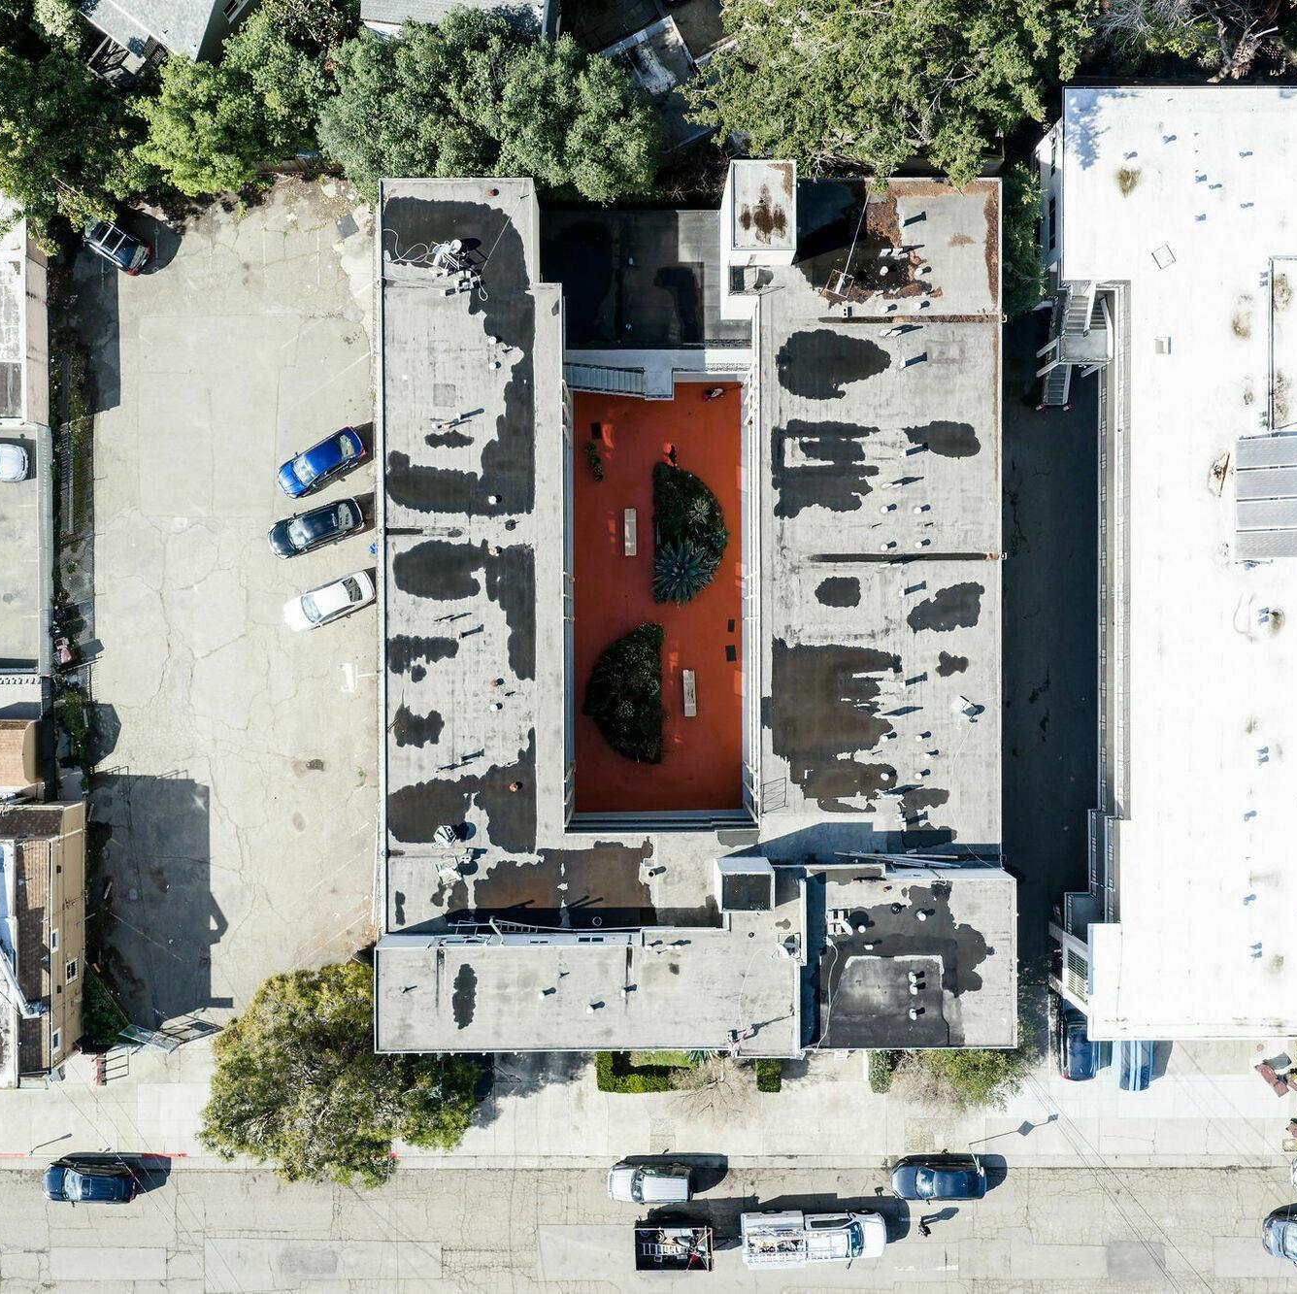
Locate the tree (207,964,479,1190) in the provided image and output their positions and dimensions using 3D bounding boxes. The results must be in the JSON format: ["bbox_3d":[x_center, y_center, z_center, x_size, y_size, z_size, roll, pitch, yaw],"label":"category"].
[{"bbox_3d":[-14.400,20.125,71.871,13.000,8.500,10.500,0,90,0],"label":"tree"}]

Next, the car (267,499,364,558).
[{"bbox_3d":[-16.760,-5.950,75.770,4.800,1.460,1.800,-22,90,0],"label":"car"}]

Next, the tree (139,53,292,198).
[{"bbox_3d":[-20.300,-24.378,72.104,7.200,7.500,6.600,0,90,0],"label":"tree"}]

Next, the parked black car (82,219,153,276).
[{"bbox_3d":[-27.280,-20.610,75.700,4.600,1.620,1.820,33,90,0],"label":"parked black car"}]

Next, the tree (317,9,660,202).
[{"bbox_3d":[-7.450,-25.050,70.500,15.900,12.000,8.300,0,90,0],"label":"tree"}]

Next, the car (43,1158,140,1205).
[{"bbox_3d":[-28.050,26.980,75.700,4.600,1.600,1.800,0,90,0],"label":"car"}]

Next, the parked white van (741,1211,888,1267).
[{"bbox_3d":[8.250,29.307,75.026,7.100,2.300,2.350,-1,90,0],"label":"parked white van"}]

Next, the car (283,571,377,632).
[{"bbox_3d":[-15.950,-2.246,75.262,4.720,1.450,1.810,-23,90,0],"label":"car"}]

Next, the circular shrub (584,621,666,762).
[{"bbox_3d":[-1.230,2.270,75.500,4.000,1.100,6.950,0,90,0],"label":"circular shrub"}]

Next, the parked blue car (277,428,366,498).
[{"bbox_3d":[-16.350,-9.156,75.220,4.620,1.450,1.800,-31,90,0],"label":"parked blue car"}]

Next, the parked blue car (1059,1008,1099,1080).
[{"bbox_3d":[21.500,19.205,75.290,1.850,1.650,4.600,0,90,0],"label":"parked blue car"}]

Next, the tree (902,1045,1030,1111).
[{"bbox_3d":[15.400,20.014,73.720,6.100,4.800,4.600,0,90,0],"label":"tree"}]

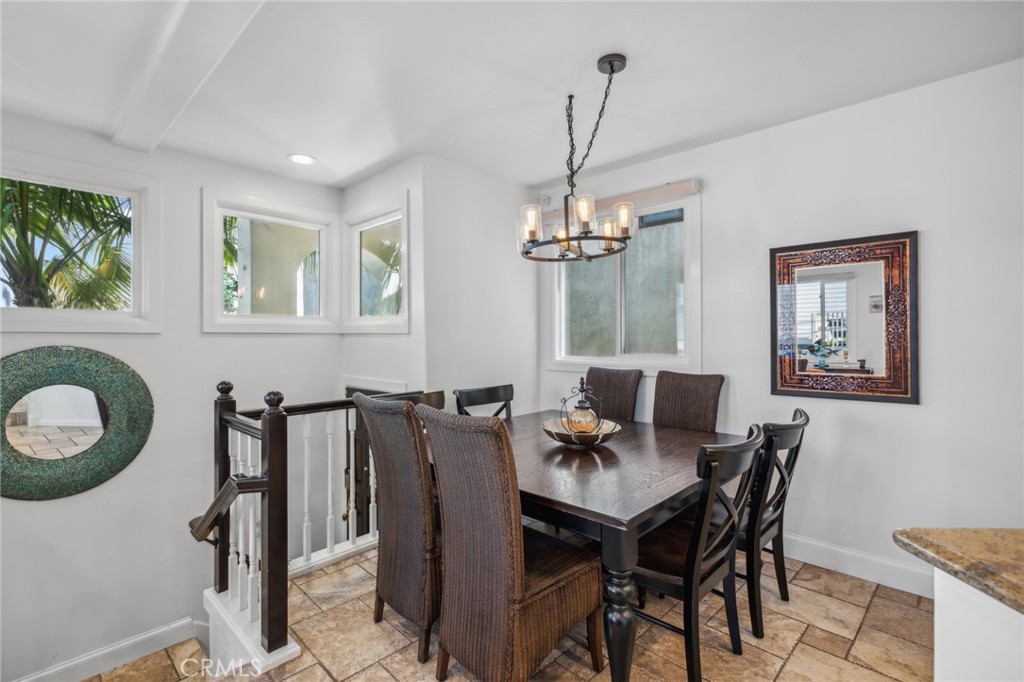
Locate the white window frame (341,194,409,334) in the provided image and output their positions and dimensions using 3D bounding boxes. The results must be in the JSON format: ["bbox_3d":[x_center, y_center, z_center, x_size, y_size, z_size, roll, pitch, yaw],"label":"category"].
[{"bbox_3d":[-1.173,-0.604,3.877,1.109,1.109,0.100,0,0,44],"label":"white window frame"}]

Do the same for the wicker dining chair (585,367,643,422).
[{"bbox_3d":[0.538,0.742,3.135,0.451,1.034,0.572,0,0,44],"label":"wicker dining chair"}]

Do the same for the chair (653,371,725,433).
[{"bbox_3d":[0.942,0.743,2.745,0.451,1.034,0.572,0,0,44],"label":"chair"}]

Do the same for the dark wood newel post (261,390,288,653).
[{"bbox_3d":[-0.957,0.717,1.839,0.079,1.025,0.079,0,0,-44],"label":"dark wood newel post"}]

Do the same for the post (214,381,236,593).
[{"bbox_3d":[-1.522,0.762,2.416,0.082,1.098,0.082,0,0,44],"label":"post"}]

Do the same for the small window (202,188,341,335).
[{"bbox_3d":[-1.996,-0.619,3.878,0.100,1.124,1.096,0,0,44],"label":"small window"}]

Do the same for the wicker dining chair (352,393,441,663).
[{"bbox_3d":[-0.365,0.795,2.189,0.472,1.099,0.612,0,0,44],"label":"wicker dining chair"}]

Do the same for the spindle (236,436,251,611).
[{"bbox_3d":[-1.313,0.879,2.226,0.032,0.863,0.032,0,0,44],"label":"spindle"}]

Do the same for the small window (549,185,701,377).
[{"bbox_3d":[0.833,-0.427,3.673,1.385,1.365,0.110,0,0,44],"label":"small window"}]

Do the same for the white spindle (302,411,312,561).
[{"bbox_3d":[-1.225,0.873,2.730,0.032,0.873,0.032,0,0,44],"label":"white spindle"}]

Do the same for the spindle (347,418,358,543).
[{"bbox_3d":[-0.963,0.816,2.756,0.034,0.819,0.034,0,0,-45],"label":"spindle"}]

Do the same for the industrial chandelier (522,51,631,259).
[{"bbox_3d":[0.371,-0.919,2.509,0.736,0.878,0.632,0,0,44],"label":"industrial chandelier"}]

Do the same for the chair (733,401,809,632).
[{"bbox_3d":[1.072,0.800,2.222,0.521,0.925,0.635,0,0,-45],"label":"chair"}]

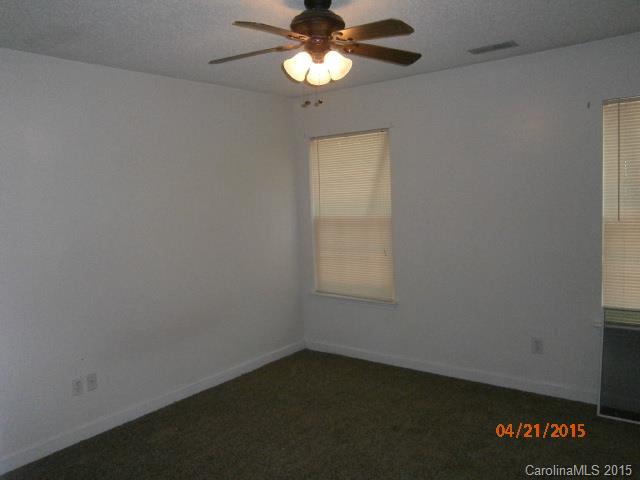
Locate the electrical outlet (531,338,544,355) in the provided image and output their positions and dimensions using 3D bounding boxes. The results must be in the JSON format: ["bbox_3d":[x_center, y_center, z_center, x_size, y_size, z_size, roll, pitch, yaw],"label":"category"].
[{"bbox_3d":[1.597,0.784,3.532,0.073,0.113,0.012,2,7,36],"label":"electrical outlet"}]

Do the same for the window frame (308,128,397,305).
[{"bbox_3d":[0.279,-0.203,4.400,0.883,1.505,0.100,2,7,36],"label":"window frame"}]

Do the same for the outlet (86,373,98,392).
[{"bbox_3d":[-1.512,0.949,3.199,0.012,0.113,0.073,2,7,40],"label":"outlet"}]

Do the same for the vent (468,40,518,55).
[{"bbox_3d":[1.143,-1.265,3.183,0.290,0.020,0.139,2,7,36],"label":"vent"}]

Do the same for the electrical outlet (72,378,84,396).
[{"bbox_3d":[-1.571,0.959,3.128,0.012,0.113,0.073,2,7,40],"label":"electrical outlet"}]

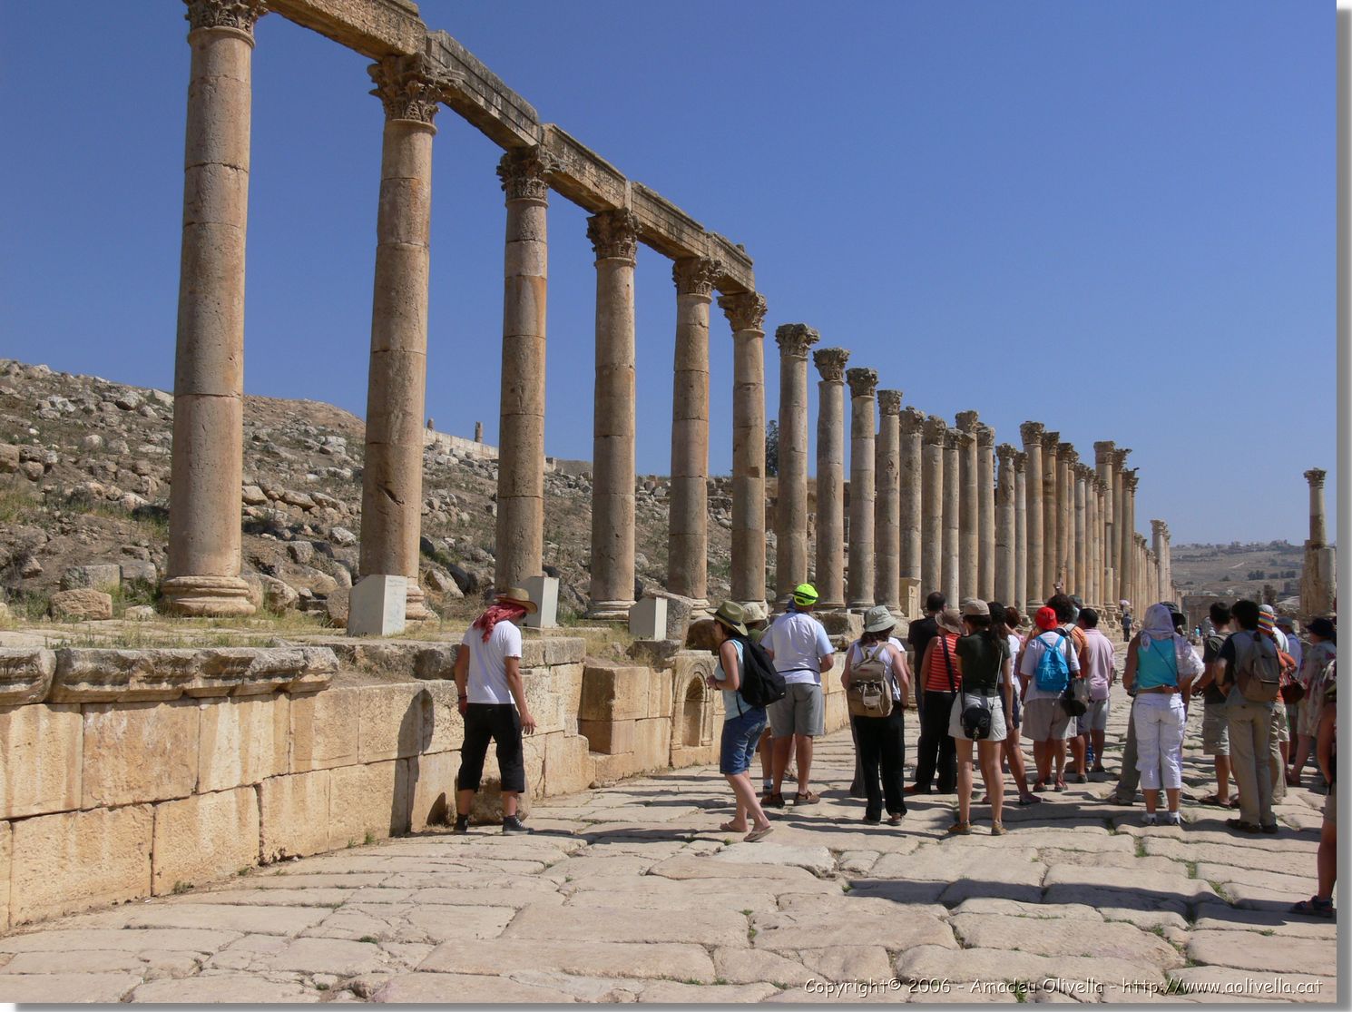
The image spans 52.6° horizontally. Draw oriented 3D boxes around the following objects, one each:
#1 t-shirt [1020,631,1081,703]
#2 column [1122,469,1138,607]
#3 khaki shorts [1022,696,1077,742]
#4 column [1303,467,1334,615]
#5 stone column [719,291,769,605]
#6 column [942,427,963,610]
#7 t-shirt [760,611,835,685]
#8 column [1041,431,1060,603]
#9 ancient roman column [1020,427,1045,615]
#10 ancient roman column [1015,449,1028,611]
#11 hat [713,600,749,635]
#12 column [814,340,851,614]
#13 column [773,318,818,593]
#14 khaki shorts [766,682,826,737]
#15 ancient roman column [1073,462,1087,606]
[{"bbox_3d":[3.445,1.479,12.588,0.550,0.671,0.310,1,-4,3],"label":"t-shirt"},{"bbox_3d":[33.077,2.498,100.413,1.150,10.386,1.150,-2,-5,25],"label":"column"},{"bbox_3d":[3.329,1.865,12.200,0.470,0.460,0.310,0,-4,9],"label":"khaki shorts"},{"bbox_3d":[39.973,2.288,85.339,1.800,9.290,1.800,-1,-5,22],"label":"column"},{"bbox_3d":[1.470,-1.067,27.665,0.920,6.660,0.920,-2,-5,25],"label":"stone column"},{"bbox_3d":[9.791,0.519,48.240,0.870,6.570,0.870,-1,-5,22],"label":"column"},{"bbox_3d":[0.990,1.154,11.100,0.570,0.640,0.320,0,-5,6],"label":"t-shirt"},{"bbox_3d":[21.495,0.850,78.797,1.250,10.240,1.250,-1,-5,22],"label":"column"},{"bbox_3d":[16.518,0.604,63.361,1.100,9.078,1.100,-2,-5,25],"label":"ancient roman column"},{"bbox_3d":[15.177,1.285,60.328,0.860,7.508,0.860,-1,-5,22],"label":"ancient roman column"},{"bbox_3d":[0.375,0.789,9.600,0.330,0.140,0.290,25,5,21],"label":"hat"},{"bbox_3d":[3.889,-0.643,34.306,0.920,6.745,0.920,-1,-5,22],"label":"column"},{"bbox_3d":[2.900,-0.857,33.919,1.020,7.410,1.020,-1,-5,22],"label":"column"},{"bbox_3d":[0.999,1.685,11.405,0.460,0.483,0.330,0,-4,4],"label":"khaki shorts"},{"bbox_3d":[22.749,1.742,77.328,0.950,8.240,0.950,-2,-5,25],"label":"ancient roman column"}]

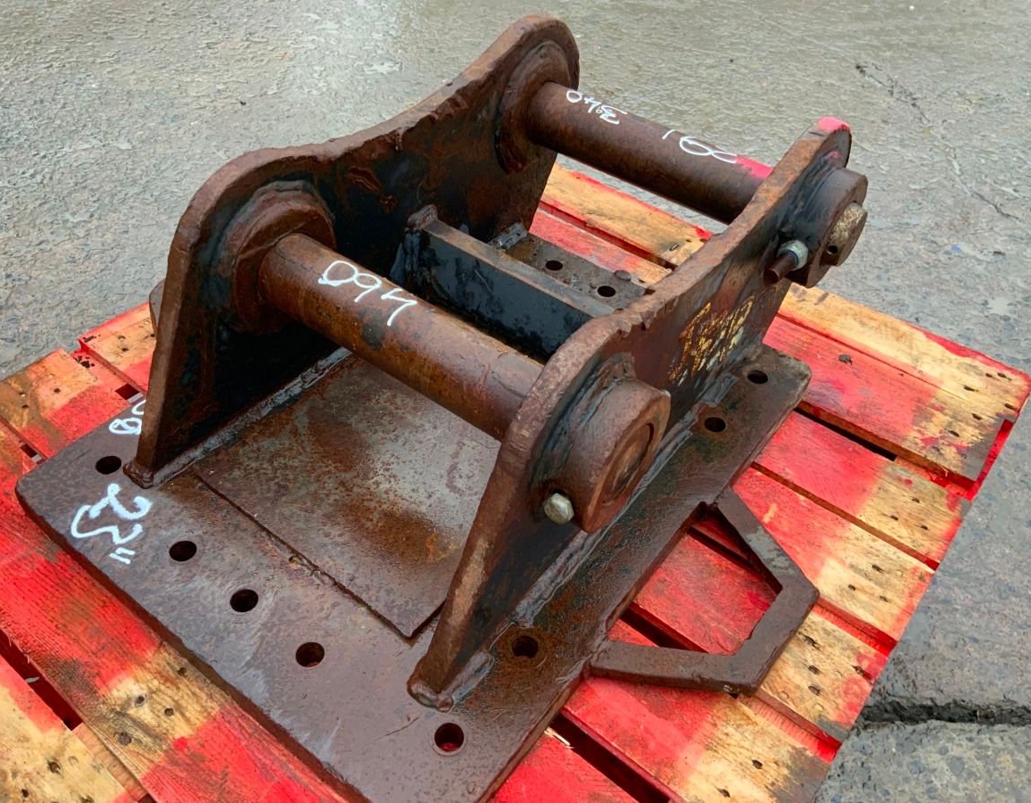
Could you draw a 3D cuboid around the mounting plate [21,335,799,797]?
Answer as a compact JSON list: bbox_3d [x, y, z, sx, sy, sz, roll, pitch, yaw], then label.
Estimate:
[{"bbox_3d":[-0.074,0.037,1.048,0.585,0.037,0.746,30,49,24],"label":"mounting plate"}]

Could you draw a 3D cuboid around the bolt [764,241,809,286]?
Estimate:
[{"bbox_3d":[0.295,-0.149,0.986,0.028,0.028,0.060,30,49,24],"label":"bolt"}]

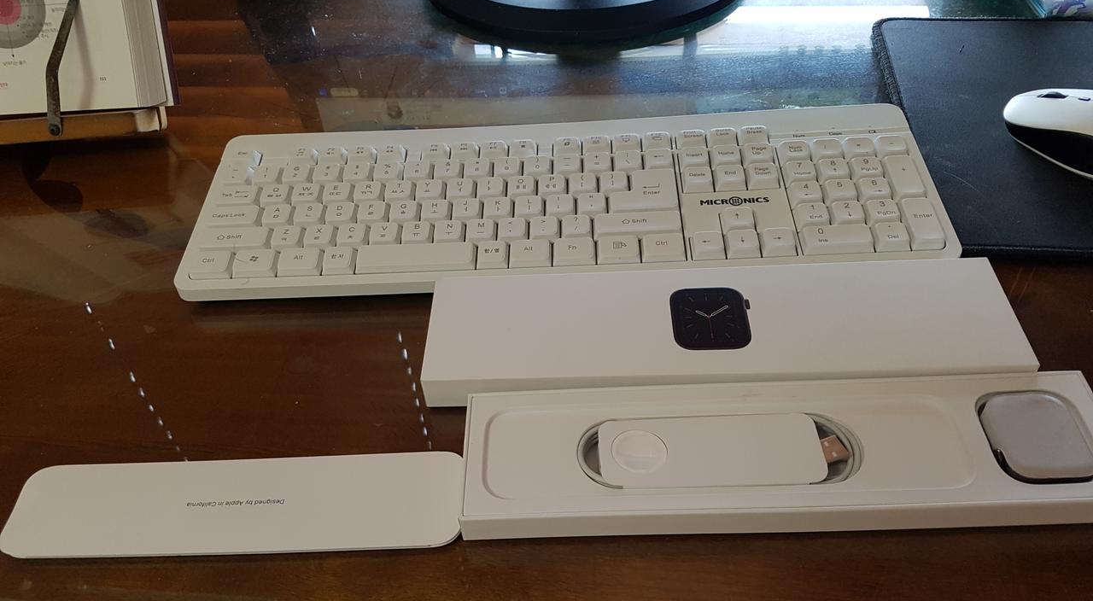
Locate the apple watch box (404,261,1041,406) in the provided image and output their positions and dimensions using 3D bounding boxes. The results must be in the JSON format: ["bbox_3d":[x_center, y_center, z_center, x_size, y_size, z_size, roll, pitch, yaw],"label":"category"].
[{"bbox_3d":[0.087,0.017,0.427,0.295,0.022,0.071,-2,47,3],"label":"apple watch box"}]

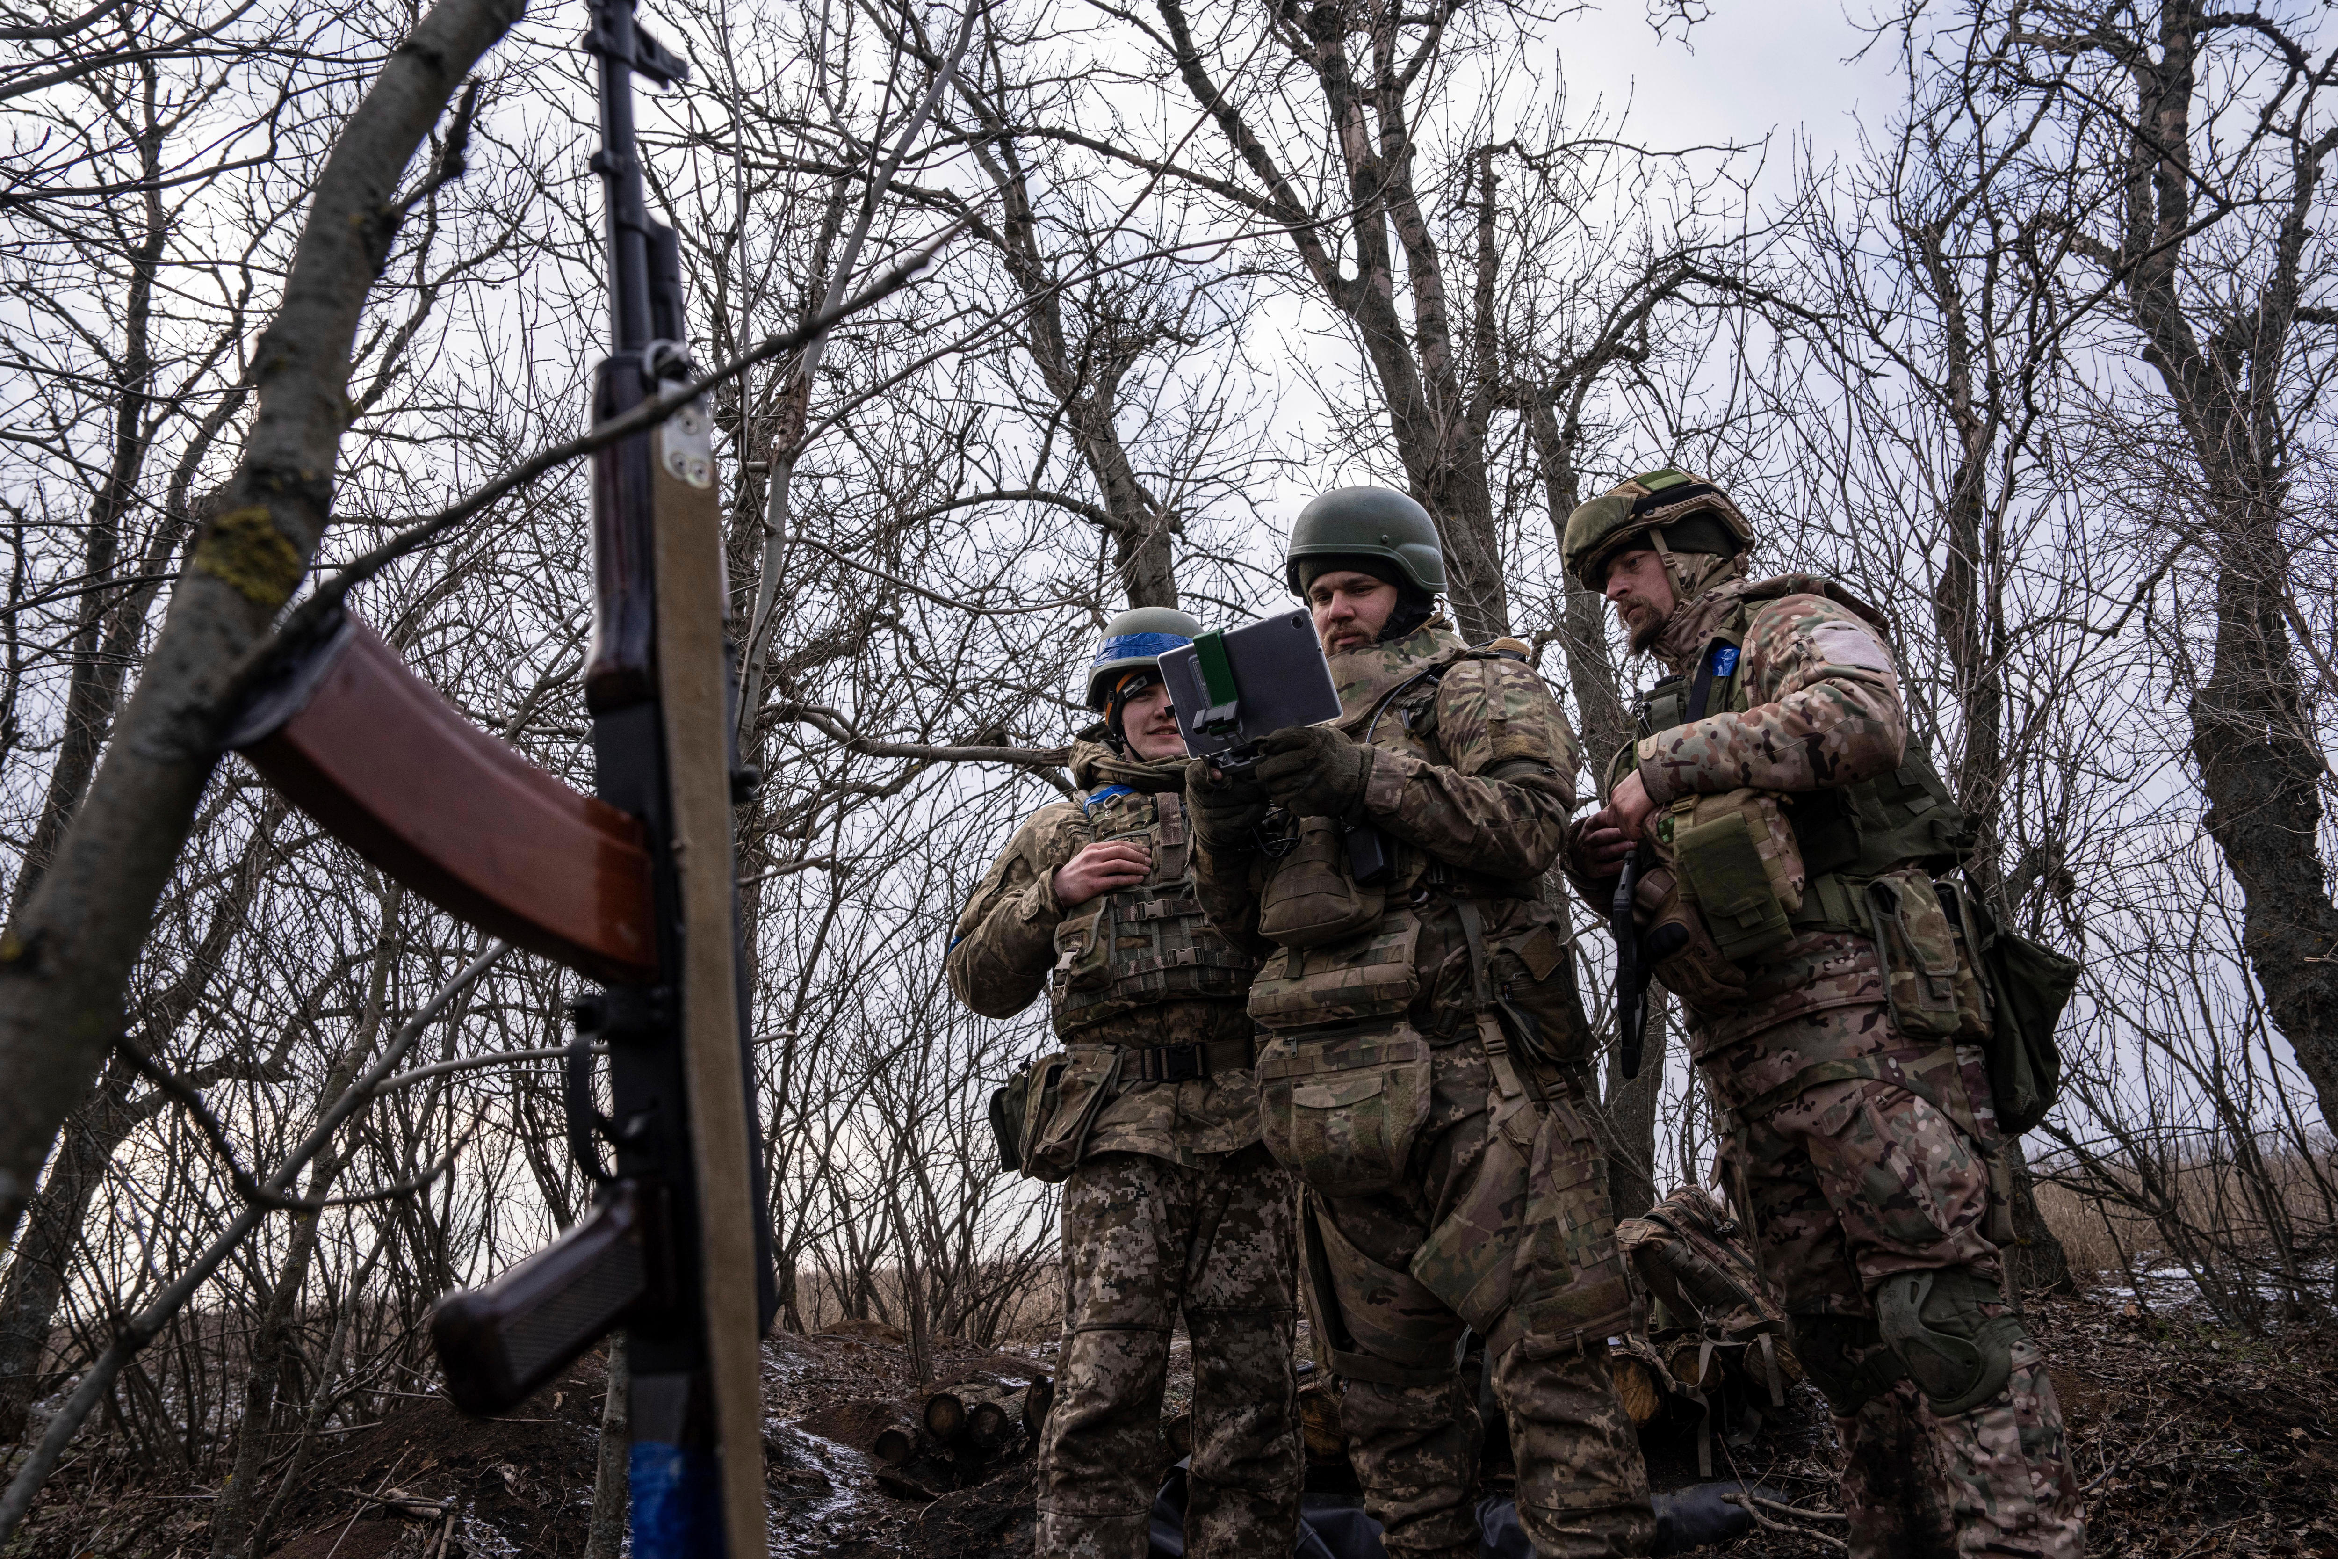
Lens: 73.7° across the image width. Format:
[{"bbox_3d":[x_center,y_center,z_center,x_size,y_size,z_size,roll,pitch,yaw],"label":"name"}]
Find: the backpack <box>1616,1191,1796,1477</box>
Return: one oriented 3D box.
[{"bbox_3d":[1.295,1.180,3.740,0.240,0.390,0.270,-40,-3,-8],"label":"backpack"}]

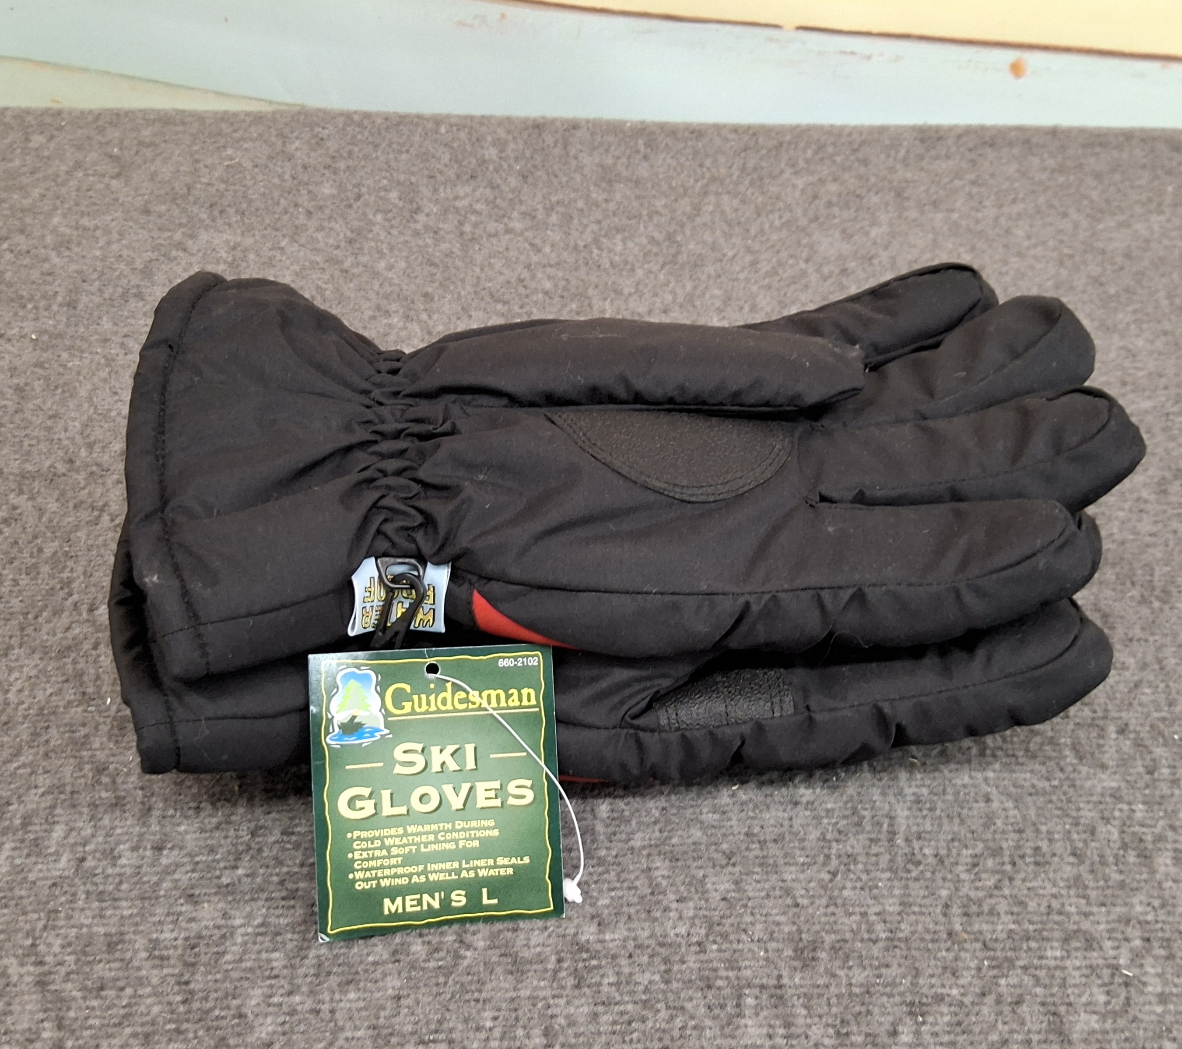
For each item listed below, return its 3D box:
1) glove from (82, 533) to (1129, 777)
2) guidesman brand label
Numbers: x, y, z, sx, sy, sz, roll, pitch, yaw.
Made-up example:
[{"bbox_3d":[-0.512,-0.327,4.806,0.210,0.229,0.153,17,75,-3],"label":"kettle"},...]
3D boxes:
[{"bbox_3d":[0.008,0.005,0.311,0.285,0.042,0.140,0,51,0],"label":"glove"},{"bbox_3d":[-0.040,0.069,0.261,0.064,0.002,0.072,-1,88,-8],"label":"guidesman brand label"}]

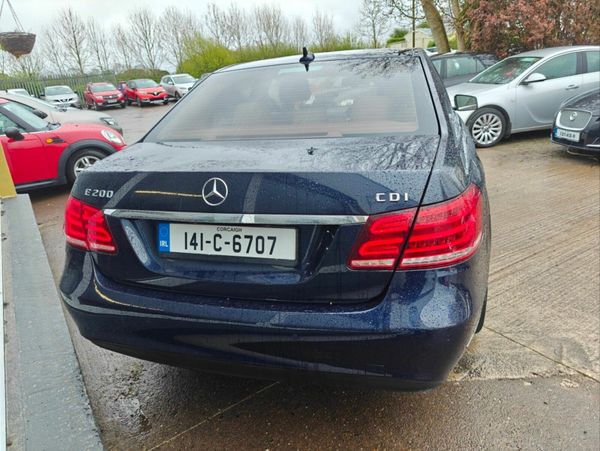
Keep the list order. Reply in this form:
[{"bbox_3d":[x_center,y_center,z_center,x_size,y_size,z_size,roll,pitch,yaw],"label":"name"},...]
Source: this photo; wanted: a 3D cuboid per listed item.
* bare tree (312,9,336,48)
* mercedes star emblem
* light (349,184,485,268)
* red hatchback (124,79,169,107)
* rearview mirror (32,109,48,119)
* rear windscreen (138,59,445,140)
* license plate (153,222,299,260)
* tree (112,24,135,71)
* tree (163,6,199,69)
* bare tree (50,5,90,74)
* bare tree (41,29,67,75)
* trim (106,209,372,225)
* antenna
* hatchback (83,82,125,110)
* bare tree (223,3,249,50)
[{"bbox_3d":[2.714,-19.455,45.673,2.414,7.799,2.414,-3,20,0],"label":"bare tree"},{"bbox_3d":[-0.275,-0.108,1.352,0.093,0.093,0.014,3,9,16],"label":"mercedes star emblem"},{"bbox_3d":[0.377,-0.002,1.333,0.410,0.225,0.290,3,21,16],"label":"light"},{"bbox_3d":[-9.458,-8.211,25.700,1.780,1.566,4.120,-17,23,-32],"label":"red hatchback"},{"bbox_3d":[-4.737,-2.045,7.600,0.150,0.170,0.240,-6,20,-7],"label":"rearview mirror"},{"bbox_3d":[-0.033,-0.661,2.131,1.400,0.110,0.710,2,47,16],"label":"rear windscreen"},{"bbox_3d":[-0.260,0.054,1.432,0.520,0.112,0.012,2,7,16],"label":"license plate"},{"bbox_3d":[-17.153,-16.415,41.833,2.010,6.858,2.010,-3,20,0],"label":"tree"},{"bbox_3d":[-11.580,-17.062,41.311,3.300,8.400,3.300,-8,20,-12],"label":"tree"},{"bbox_3d":[-19.976,-15.299,37.653,2.985,7.912,2.985,-3,20,0],"label":"bare tree"},{"bbox_3d":[-23.559,-15.545,40.883,2.160,6.565,2.160,-3,20,0],"label":"bare tree"},{"bbox_3d":[-0.261,-0.023,1.419,0.990,0.037,0.050,2,18,16],"label":"trim"},{"bbox_3d":[0.045,-0.956,2.386,0.075,0.075,0.150,2,20,16],"label":"antenna"},{"bbox_3d":[-11.820,-7.858,25.300,1.740,1.540,4.070,-17,23,-33],"label":"hatchback"},{"bbox_3d":[-6.393,-18.547,43.549,2.406,8.528,2.406,-3,20,0],"label":"bare tree"}]

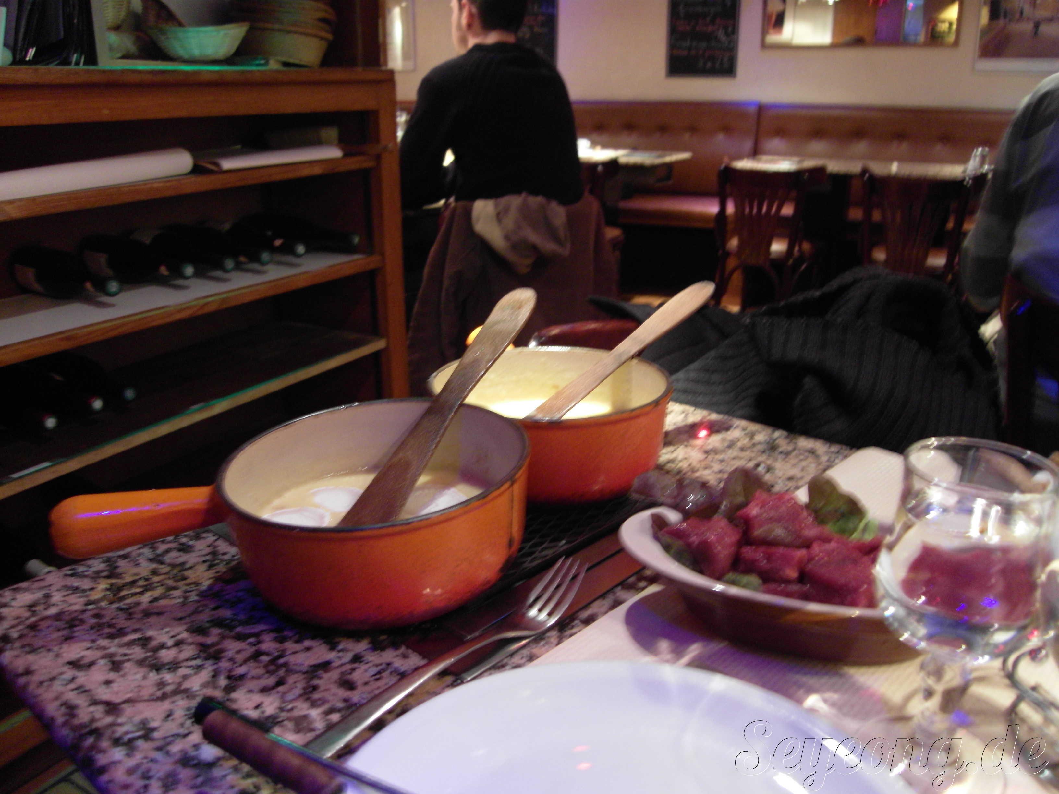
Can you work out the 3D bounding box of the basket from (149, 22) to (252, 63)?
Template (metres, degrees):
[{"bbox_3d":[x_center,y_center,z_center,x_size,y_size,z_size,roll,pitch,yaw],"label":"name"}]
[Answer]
[{"bbox_3d":[-0.661,-0.708,1.710,0.210,0.077,0.210,12,23,29],"label":"basket"}]

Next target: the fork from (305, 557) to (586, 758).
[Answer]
[{"bbox_3d":[-0.038,0.141,0.485,0.026,0.022,0.207,16,30,38],"label":"fork"}]

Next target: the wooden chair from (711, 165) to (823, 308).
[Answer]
[{"bbox_3d":[0.996,-0.533,3.470,0.410,0.810,0.470,12,23,29],"label":"wooden chair"}]

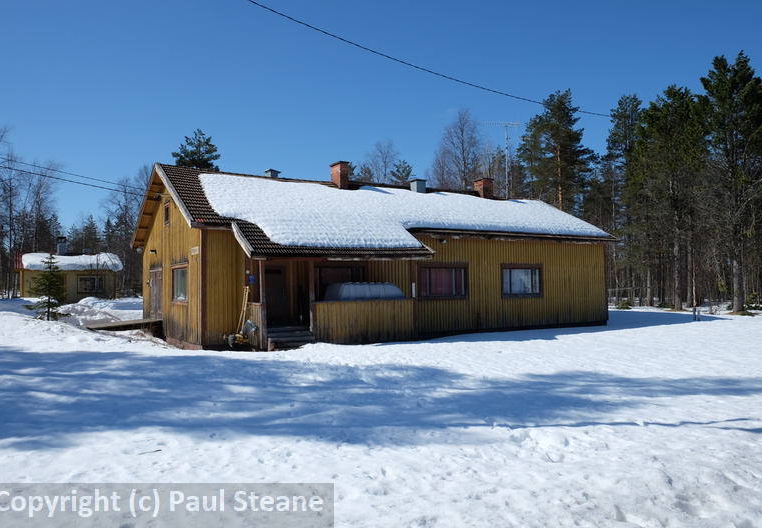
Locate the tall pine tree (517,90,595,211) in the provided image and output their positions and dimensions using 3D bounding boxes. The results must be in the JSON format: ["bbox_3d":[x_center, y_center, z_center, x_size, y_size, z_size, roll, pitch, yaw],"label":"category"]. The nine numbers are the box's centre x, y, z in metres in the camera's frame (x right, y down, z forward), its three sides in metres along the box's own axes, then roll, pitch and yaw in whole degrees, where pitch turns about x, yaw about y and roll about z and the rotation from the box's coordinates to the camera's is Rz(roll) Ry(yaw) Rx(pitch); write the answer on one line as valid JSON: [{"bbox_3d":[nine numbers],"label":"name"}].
[{"bbox_3d":[12.693,-4.645,42.153,5.500,15.478,5.500,-1,-2,17],"label":"tall pine tree"}]

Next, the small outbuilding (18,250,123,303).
[{"bbox_3d":[-23.994,0.962,45.397,7.100,4.100,5.800,0,-2,-33],"label":"small outbuilding"}]

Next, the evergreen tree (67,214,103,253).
[{"bbox_3d":[-30.282,-0.696,61.060,3.500,8.811,3.500,0,-2,-26],"label":"evergreen tree"}]

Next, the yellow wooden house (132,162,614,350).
[{"bbox_3d":[0.572,-0.631,28.159,21.108,7.248,12.312,0,-2,-32],"label":"yellow wooden house"}]

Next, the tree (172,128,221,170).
[{"bbox_3d":[-13.299,-3.315,43.123,4.300,13.141,4.300,0,-2,-17],"label":"tree"}]

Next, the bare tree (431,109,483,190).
[{"bbox_3d":[6.497,-4.711,48.160,4.600,15.927,4.600,-1,-2,8],"label":"bare tree"}]

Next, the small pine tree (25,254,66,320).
[{"bbox_3d":[-15.180,1.108,26.985,1.900,3.083,1.900,0,-2,-29],"label":"small pine tree"}]

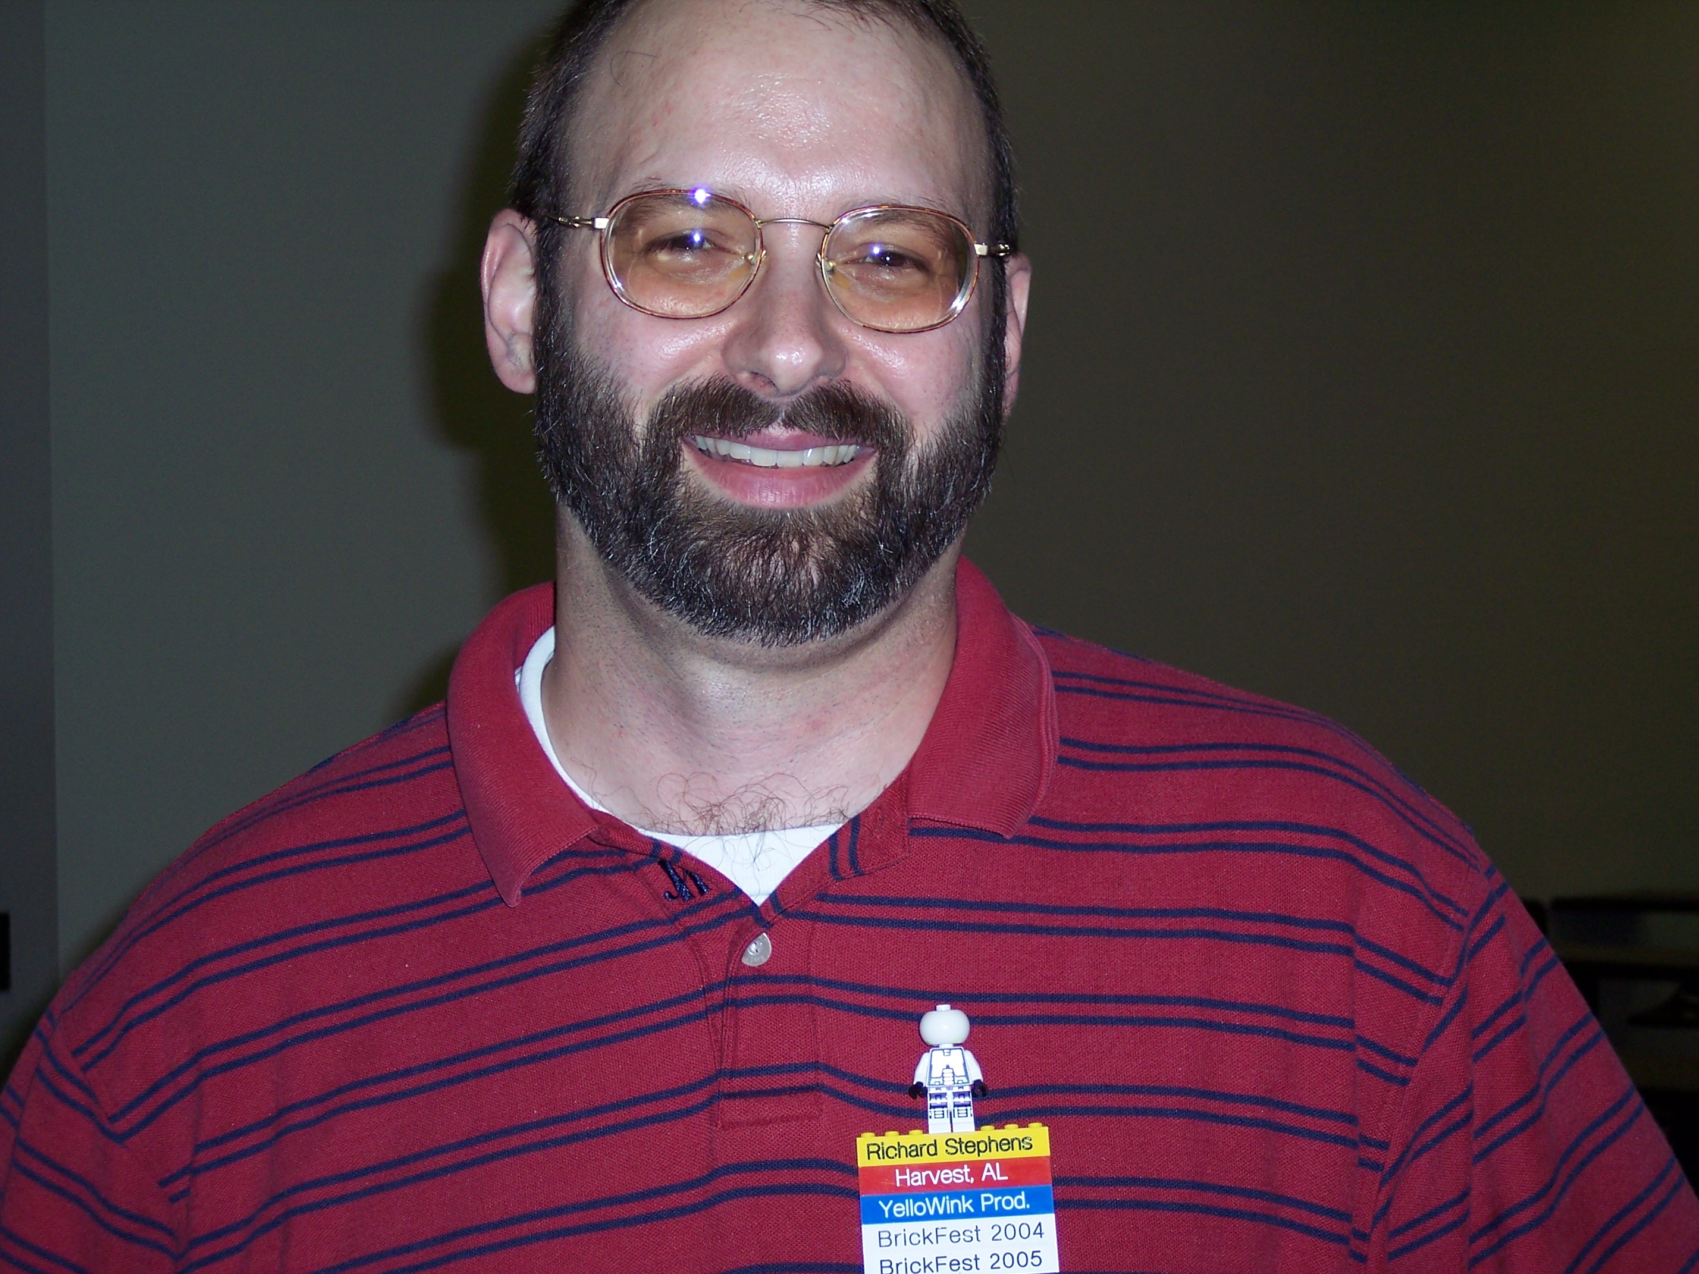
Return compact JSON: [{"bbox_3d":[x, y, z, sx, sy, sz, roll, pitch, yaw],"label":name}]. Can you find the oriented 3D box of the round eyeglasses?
[{"bbox_3d":[-0.025,-0.134,1.337,0.153,0.045,0.140,3,7,-6],"label":"round eyeglasses"}]

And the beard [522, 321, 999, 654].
[{"bbox_3d":[-0.027,-0.056,1.313,0.163,0.112,0.110,3,7,-6],"label":"beard"}]

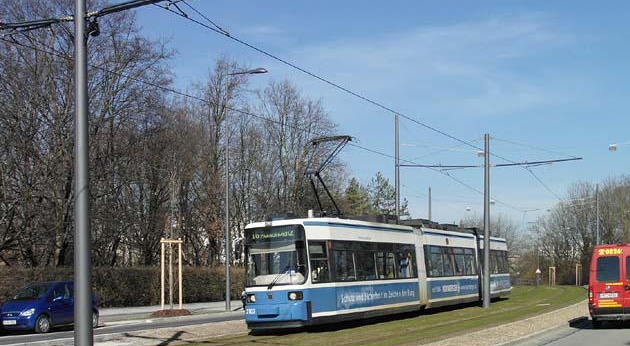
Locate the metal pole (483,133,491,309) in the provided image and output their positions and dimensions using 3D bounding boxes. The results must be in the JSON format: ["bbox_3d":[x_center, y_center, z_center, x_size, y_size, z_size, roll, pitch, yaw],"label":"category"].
[{"bbox_3d":[7.106,1.976,38.700,0.240,7.266,0.240,0,-5,0],"label":"metal pole"}]

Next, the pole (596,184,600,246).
[{"bbox_3d":[18.506,4.240,61.000,0.200,7.121,0.200,0,-5,0],"label":"pole"}]

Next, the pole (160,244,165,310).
[{"bbox_3d":[-5.736,3.850,35.000,0.090,2.690,0.090,0,-5,0],"label":"pole"}]

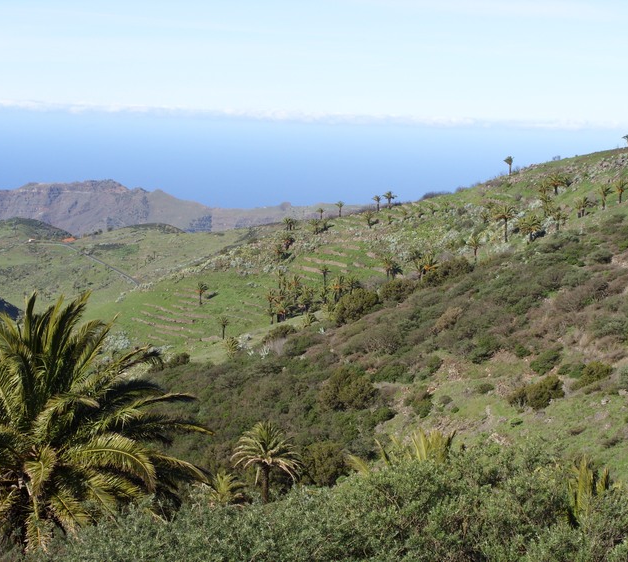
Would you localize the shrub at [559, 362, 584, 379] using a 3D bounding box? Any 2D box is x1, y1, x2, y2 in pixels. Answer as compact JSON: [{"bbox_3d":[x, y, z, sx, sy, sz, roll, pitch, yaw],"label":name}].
[{"bbox_3d":[23.543,8.215,165.000,2.386,1.469,2.148,3,6,8],"label":"shrub"}]

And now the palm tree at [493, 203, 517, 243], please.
[{"bbox_3d":[39.414,-12.040,370.000,4.940,8.233,4.940,3,6,6],"label":"palm tree"}]

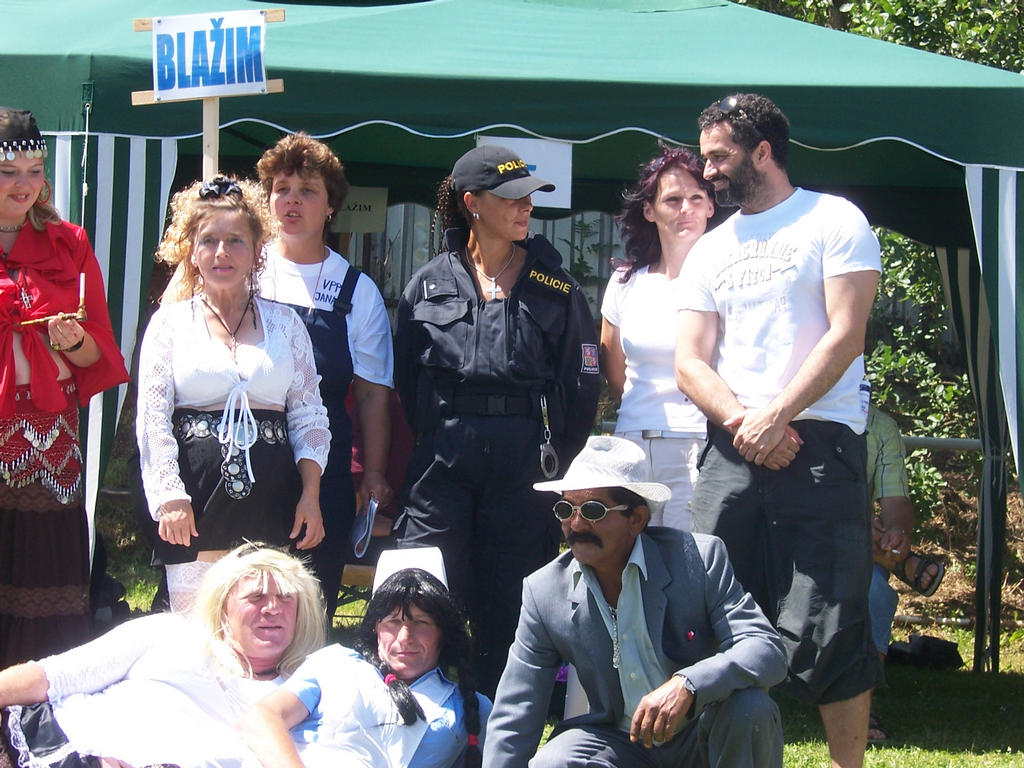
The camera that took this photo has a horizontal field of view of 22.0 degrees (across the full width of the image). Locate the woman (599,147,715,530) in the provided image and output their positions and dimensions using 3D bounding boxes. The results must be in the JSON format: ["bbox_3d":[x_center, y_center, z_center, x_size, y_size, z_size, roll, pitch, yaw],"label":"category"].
[{"bbox_3d":[0.410,0.220,7.000,0.450,1.690,0.300,0,2,10],"label":"woman"}]

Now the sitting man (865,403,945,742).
[{"bbox_3d":[0.980,0.440,7.950,0.650,1.280,0.800,0,2,-7],"label":"sitting man"}]

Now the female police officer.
[{"bbox_3d":[-0.040,0.245,6.800,0.530,1.710,0.350,0,2,-1],"label":"female police officer"}]

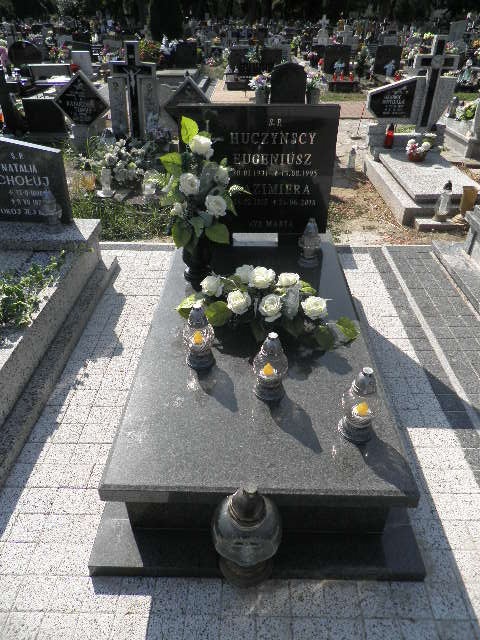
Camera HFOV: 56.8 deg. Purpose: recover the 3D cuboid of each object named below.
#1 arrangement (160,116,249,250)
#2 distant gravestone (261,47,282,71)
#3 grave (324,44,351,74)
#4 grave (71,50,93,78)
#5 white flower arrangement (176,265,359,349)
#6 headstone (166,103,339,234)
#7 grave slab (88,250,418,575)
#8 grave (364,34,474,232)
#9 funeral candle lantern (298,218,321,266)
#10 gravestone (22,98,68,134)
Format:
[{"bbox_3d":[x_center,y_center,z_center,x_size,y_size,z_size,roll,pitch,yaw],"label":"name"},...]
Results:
[{"bbox_3d":[-0.144,-0.559,1.866,0.340,0.530,0.260,1,35,1],"label":"arrangement"},{"bbox_3d":[0.735,-5.999,10.256,0.500,0.480,0.140,1,35,1],"label":"distant gravestone"},{"bbox_3d":[2.242,-5.924,10.139,0.600,0.600,0.150,1,35,1],"label":"grave"},{"bbox_3d":[-2.982,-4.848,8.494,0.360,0.530,0.140,1,35,1],"label":"grave"},{"bbox_3d":[0.109,-0.067,1.836,0.752,0.263,0.394,1,35,1],"label":"white flower arrangement"},{"bbox_3d":[0.091,-0.812,2.454,0.822,0.683,0.073,1,35,1],"label":"headstone"},{"bbox_3d":[0.072,0.115,2.088,1.041,0.325,1.944,1,35,1],"label":"grave slab"},{"bbox_3d":[1.745,-1.745,3.957,0.840,1.240,1.600,1,35,1],"label":"grave"},{"bbox_3d":[0.380,-0.413,2.334,0.117,0.254,0.117,1,35,1],"label":"funeral candle lantern"},{"bbox_3d":[-2.372,-2.487,5.428,0.500,0.440,0.150,1,35,1],"label":"gravestone"}]

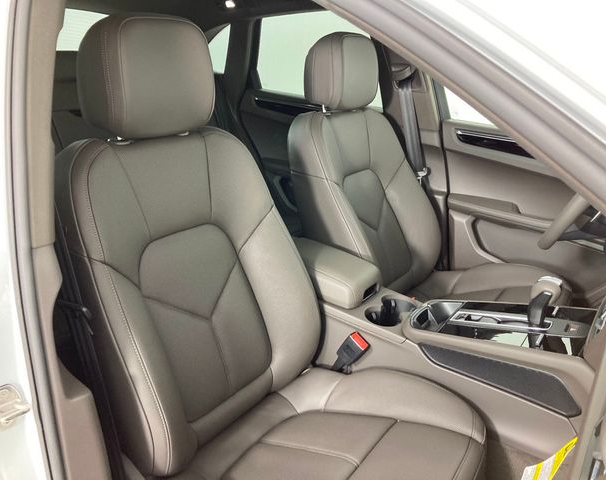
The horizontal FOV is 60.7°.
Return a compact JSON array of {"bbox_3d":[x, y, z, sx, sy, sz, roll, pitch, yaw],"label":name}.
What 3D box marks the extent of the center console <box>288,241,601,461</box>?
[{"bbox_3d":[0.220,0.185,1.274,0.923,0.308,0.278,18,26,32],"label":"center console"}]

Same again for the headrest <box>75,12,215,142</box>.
[{"bbox_3d":[-0.307,-0.327,1.044,0.152,0.227,0.260,15,24,34],"label":"headrest"}]

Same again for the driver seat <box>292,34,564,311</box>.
[{"bbox_3d":[0.371,-0.081,1.566,0.853,1.012,0.536,18,26,32],"label":"driver seat"}]

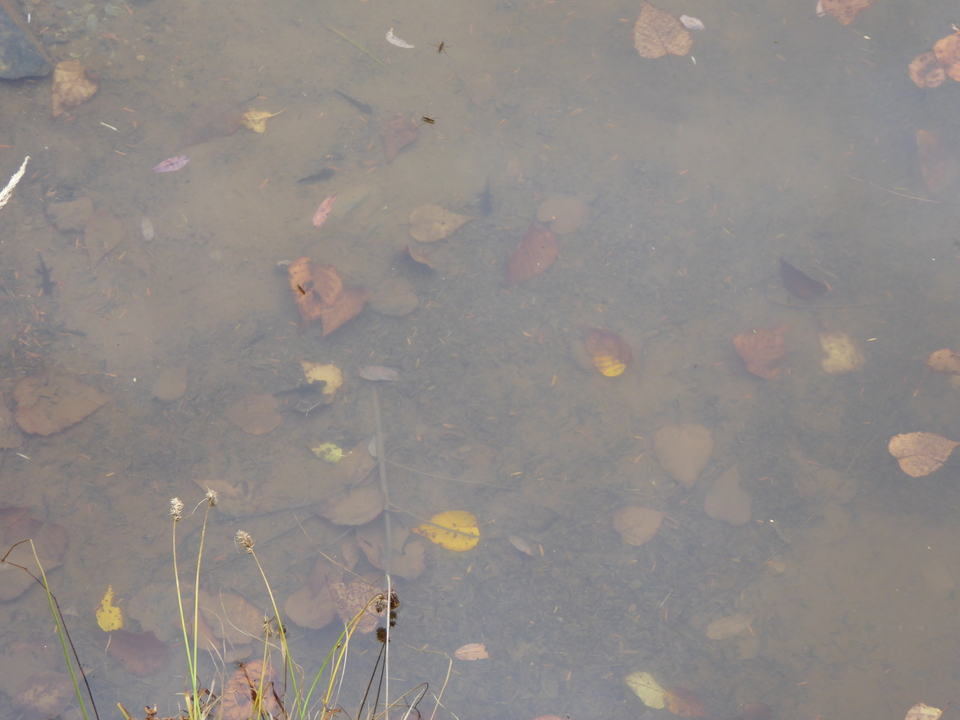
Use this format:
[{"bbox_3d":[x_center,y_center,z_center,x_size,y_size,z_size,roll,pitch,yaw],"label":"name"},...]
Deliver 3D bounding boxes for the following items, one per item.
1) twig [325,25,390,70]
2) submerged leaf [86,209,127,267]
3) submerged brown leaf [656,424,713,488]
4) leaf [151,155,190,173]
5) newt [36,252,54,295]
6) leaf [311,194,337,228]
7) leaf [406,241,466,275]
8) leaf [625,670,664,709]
[{"bbox_3d":[-0.158,-0.402,2.823,0.117,0.005,0.005,37,62,24],"label":"twig"},{"bbox_3d":[-0.427,-0.139,2.507,0.045,0.008,0.088,-8,51,-7],"label":"submerged leaf"},{"bbox_3d":[0.216,0.100,2.305,0.060,0.010,0.087,-2,50,-2],"label":"submerged brown leaf"},{"bbox_3d":[-0.381,-0.244,2.707,0.051,0.008,0.021,-28,55,-22],"label":"leaf"},{"bbox_3d":[-0.502,-0.100,2.523,0.023,0.008,0.064,-13,53,-10],"label":"newt"},{"bbox_3d":[-0.190,-0.185,2.655,0.019,0.008,0.060,15,51,13],"label":"leaf"},{"bbox_3d":[-0.049,-0.118,2.481,0.077,0.020,0.037,29,56,22],"label":"leaf"},{"bbox_3d":[0.170,0.330,2.208,0.025,0.008,0.049,-30,55,-23],"label":"leaf"}]

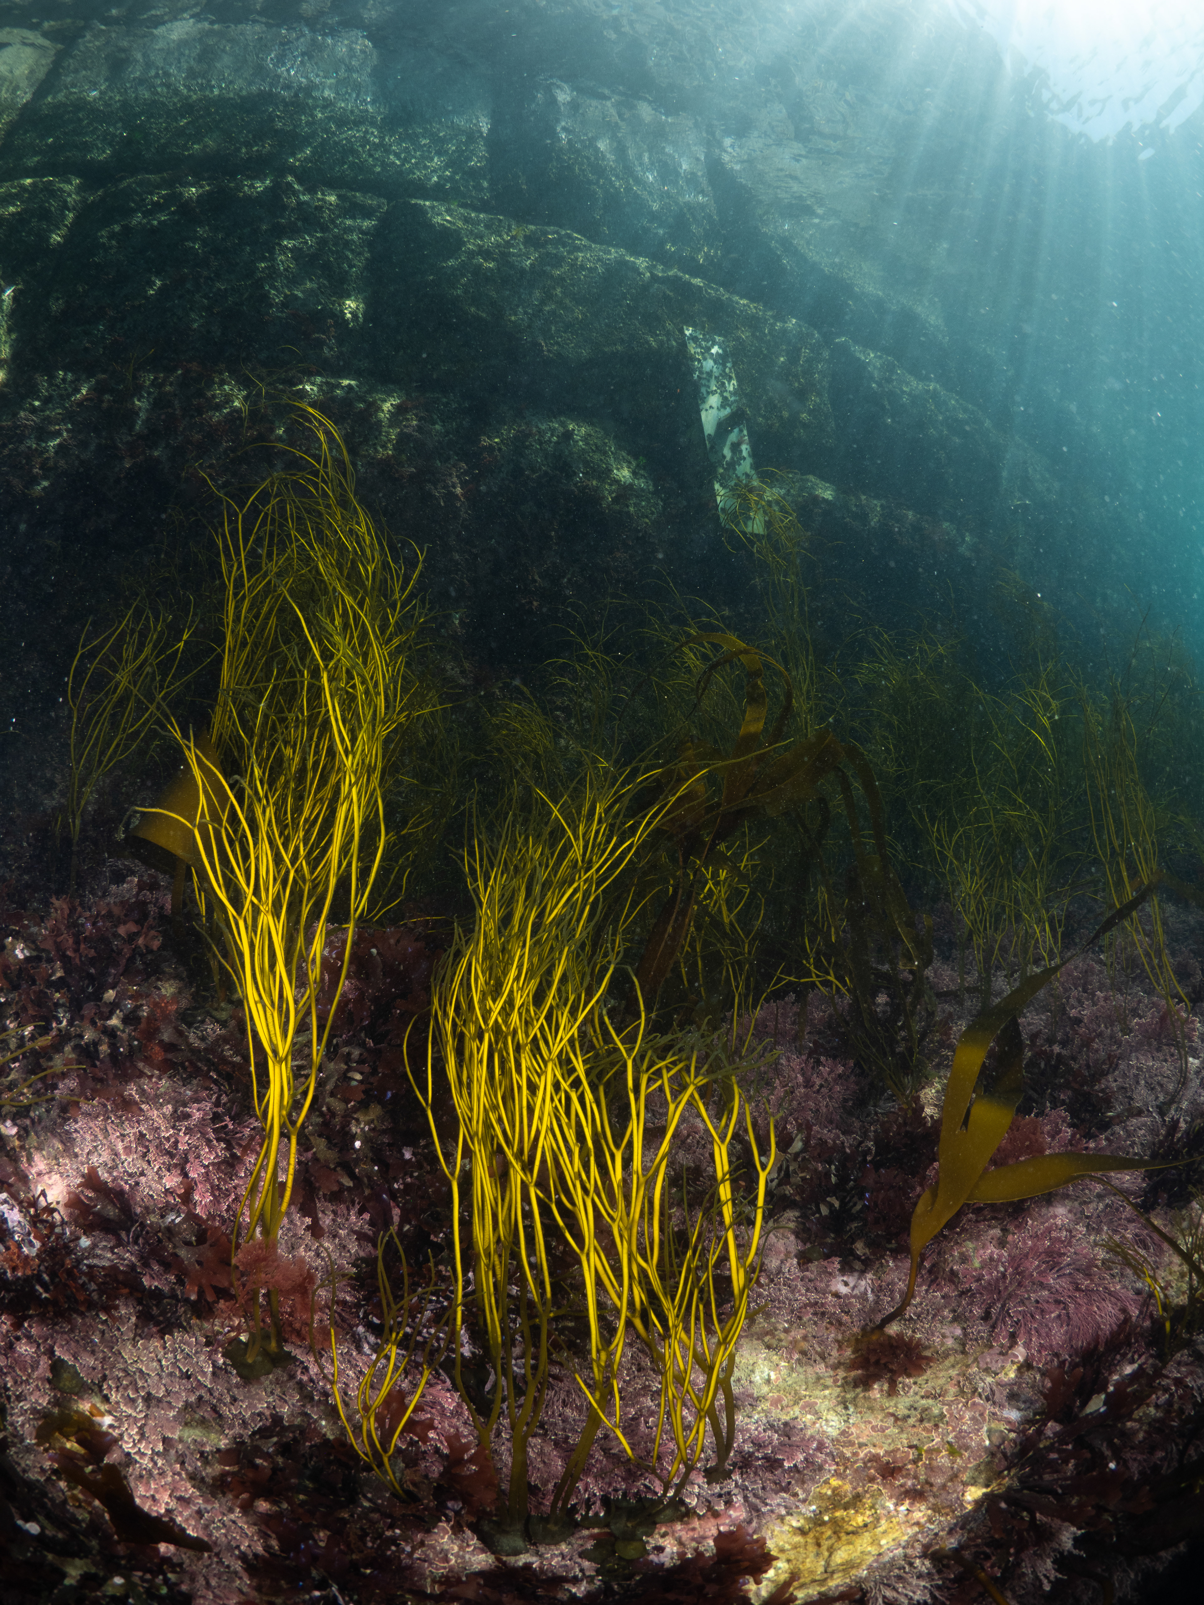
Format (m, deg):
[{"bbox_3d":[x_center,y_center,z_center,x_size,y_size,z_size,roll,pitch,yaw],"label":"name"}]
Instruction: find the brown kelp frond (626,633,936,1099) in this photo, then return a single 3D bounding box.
[{"bbox_3d":[0.297,0.090,1.250,0.470,0.720,0.400,0,-3,0],"label":"brown kelp frond"}]

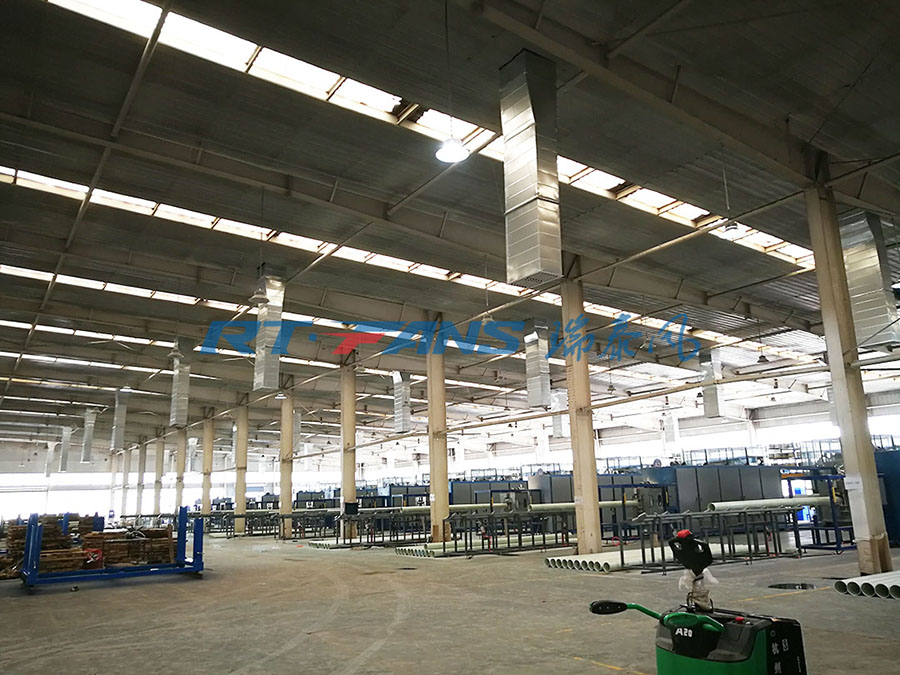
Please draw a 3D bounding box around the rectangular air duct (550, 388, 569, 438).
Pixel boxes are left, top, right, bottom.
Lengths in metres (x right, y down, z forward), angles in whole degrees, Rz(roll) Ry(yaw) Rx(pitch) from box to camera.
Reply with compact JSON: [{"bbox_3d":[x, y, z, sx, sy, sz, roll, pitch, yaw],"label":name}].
[{"bbox_3d":[6.884,4.787,44.281,0.700,3.150,0.800,7,-16,-34],"label":"rectangular air duct"}]

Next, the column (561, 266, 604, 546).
[{"bbox_3d":[3.774,2.033,20.087,0.624,8.034,0.312,7,-16,-34],"label":"column"}]

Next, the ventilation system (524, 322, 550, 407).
[{"bbox_3d":[3.427,1.013,27.535,0.655,3.370,0.718,7,-16,-34],"label":"ventilation system"}]

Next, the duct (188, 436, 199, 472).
[{"bbox_3d":[-26.390,12.102,72.314,0.750,3.600,0.800,7,-16,-34],"label":"duct"}]

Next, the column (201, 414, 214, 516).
[{"bbox_3d":[-18.065,10.151,52.314,0.600,8.300,0.400,7,-16,-34],"label":"column"}]

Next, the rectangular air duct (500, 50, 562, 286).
[{"bbox_3d":[1.479,-2.975,12.558,0.750,4.200,0.800,7,-16,-34],"label":"rectangular air duct"}]

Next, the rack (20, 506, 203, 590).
[{"bbox_3d":[-7.736,4.843,16.285,3.520,1.610,1.700,7,-16,-33],"label":"rack"}]

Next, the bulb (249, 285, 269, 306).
[{"bbox_3d":[-4.495,-1.003,16.536,0.480,0.288,0.480,7,-16,-34],"label":"bulb"}]

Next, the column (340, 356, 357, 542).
[{"bbox_3d":[-4.630,5.144,32.049,0.624,7.840,0.280,7,-16,-34],"label":"column"}]

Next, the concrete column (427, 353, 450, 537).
[{"bbox_3d":[-0.412,3.658,25.986,0.624,7.800,0.312,7,-16,-34],"label":"concrete column"}]

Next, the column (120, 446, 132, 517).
[{"bbox_3d":[-35.683,16.514,77.264,0.600,8.300,0.400,7,-16,-34],"label":"column"}]

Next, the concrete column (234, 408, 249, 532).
[{"bbox_3d":[-13.025,8.183,43.985,0.624,7.840,0.280,7,-16,-34],"label":"concrete column"}]

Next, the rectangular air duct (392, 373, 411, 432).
[{"bbox_3d":[-2.520,3.389,37.357,0.576,3.312,0.880,7,-16,-34],"label":"rectangular air duct"}]

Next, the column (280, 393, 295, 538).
[{"bbox_3d":[-8.827,6.664,38.017,0.624,7.840,0.280,7,-16,-34],"label":"column"}]

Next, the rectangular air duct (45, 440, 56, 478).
[{"bbox_3d":[-43.002,13.124,75.579,0.750,3.950,0.800,7,-16,-34],"label":"rectangular air duct"}]

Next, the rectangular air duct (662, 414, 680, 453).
[{"bbox_3d":[15.830,6.375,50.318,0.650,2.500,0.800,7,-16,-34],"label":"rectangular air duct"}]

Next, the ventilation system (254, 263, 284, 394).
[{"bbox_3d":[-5.677,-0.319,21.925,0.671,3.916,0.718,7,-16,-34],"label":"ventilation system"}]

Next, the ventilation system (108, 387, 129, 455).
[{"bbox_3d":[-19.746,4.868,42.029,0.576,3.712,0.880,7,-16,-34],"label":"ventilation system"}]

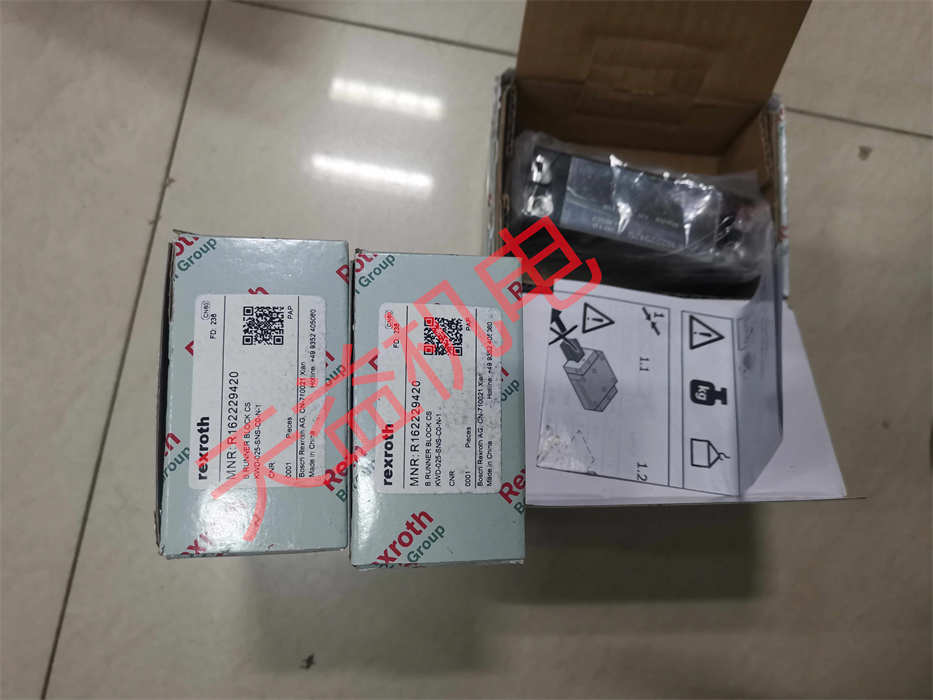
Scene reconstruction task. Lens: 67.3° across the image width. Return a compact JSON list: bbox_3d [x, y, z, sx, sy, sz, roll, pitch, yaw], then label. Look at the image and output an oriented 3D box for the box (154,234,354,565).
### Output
[{"bbox_3d":[-0.079,0.020,0.287,0.067,0.060,0.116,-1,80,-4],"label":"box"}]

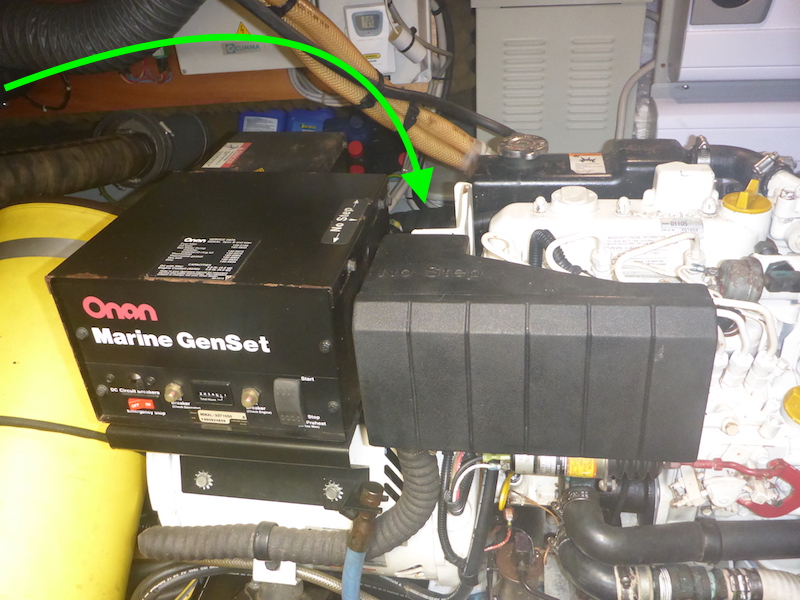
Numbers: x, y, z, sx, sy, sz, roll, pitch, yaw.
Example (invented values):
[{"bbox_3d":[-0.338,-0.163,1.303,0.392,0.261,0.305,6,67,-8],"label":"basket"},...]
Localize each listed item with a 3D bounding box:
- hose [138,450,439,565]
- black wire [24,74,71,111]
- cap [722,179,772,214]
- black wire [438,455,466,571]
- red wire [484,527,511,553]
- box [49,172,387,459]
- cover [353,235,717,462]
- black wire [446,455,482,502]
[{"bbox_3d":[-0.137,0.215,0.706,0.355,0.205,0.065,-1,32,3],"label":"hose"},{"bbox_3d":[-0.681,-0.401,1.250,0.090,0.075,0.020,2,33,9],"label":"black wire"},{"bbox_3d":[0.366,-0.106,0.680,0.052,0.024,0.052,2,33,9],"label":"cap"},{"bbox_3d":[0.057,0.227,0.697,0.034,0.165,0.030,2,33,9],"label":"black wire"},{"bbox_3d":[0.108,0.264,0.712,0.030,0.038,0.015,2,33,9],"label":"red wire"},{"bbox_3d":[-0.153,-0.001,0.664,0.245,0.176,0.236,3,33,8],"label":"box"},{"bbox_3d":[0.116,0.039,0.609,0.284,0.158,0.140,1,33,6],"label":"cover"},{"bbox_3d":[0.066,0.185,0.672,0.037,0.068,0.030,2,33,9],"label":"black wire"}]

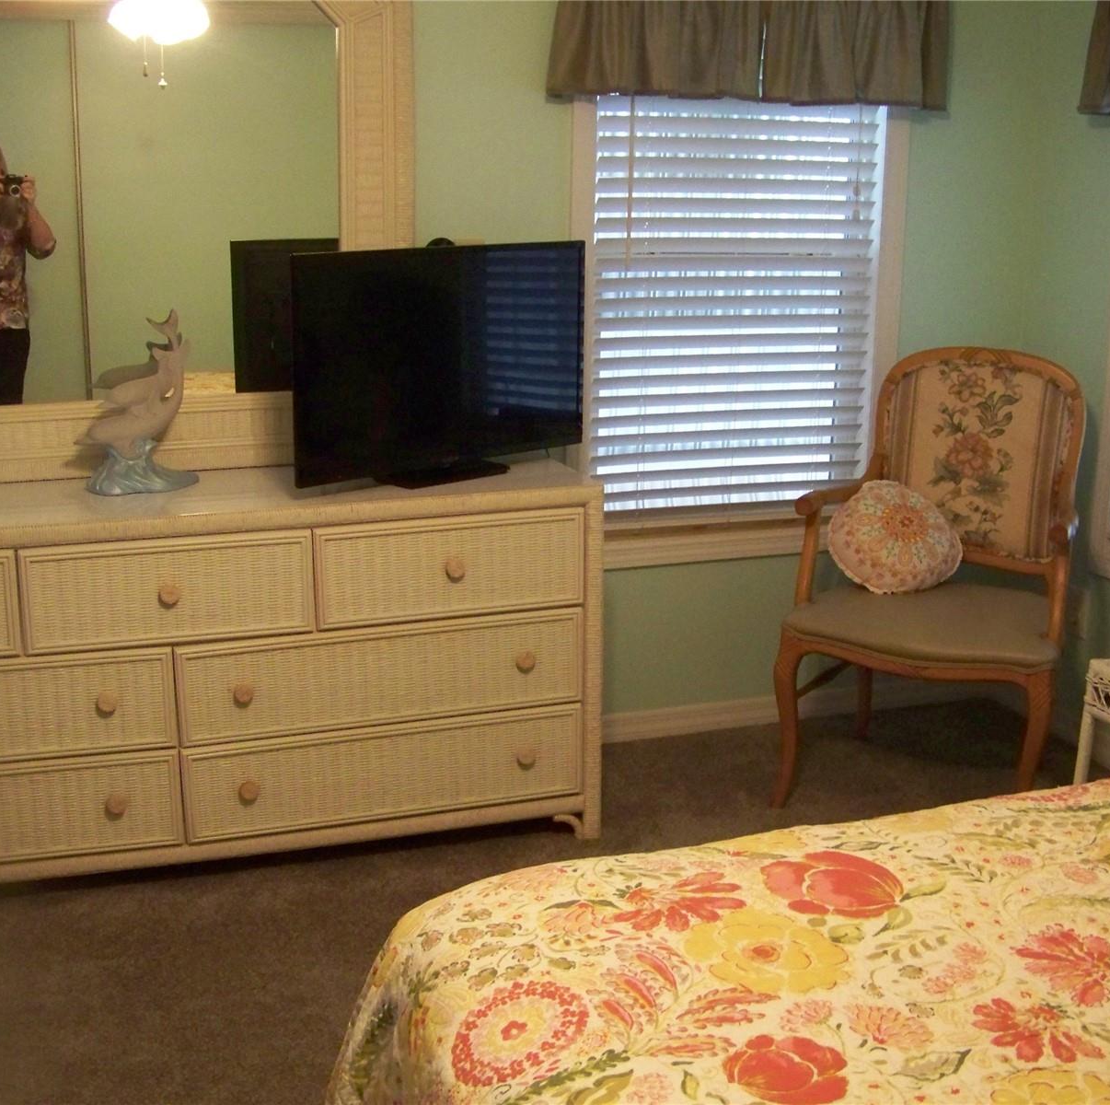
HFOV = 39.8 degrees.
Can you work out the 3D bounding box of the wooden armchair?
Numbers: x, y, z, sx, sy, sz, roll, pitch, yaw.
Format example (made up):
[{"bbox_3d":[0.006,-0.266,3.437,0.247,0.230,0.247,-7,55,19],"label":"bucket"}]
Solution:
[{"bbox_3d":[0.841,0.073,3.338,0.600,0.984,0.620,7,16,25],"label":"wooden armchair"}]

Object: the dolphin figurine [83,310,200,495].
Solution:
[{"bbox_3d":[-0.819,-0.293,2.985,0.229,0.350,0.130,-4,15,-15],"label":"dolphin figurine"}]

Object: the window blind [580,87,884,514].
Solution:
[{"bbox_3d":[0.428,-0.657,3.634,0.707,1.150,0.060,-4,15,-15],"label":"window blind"}]

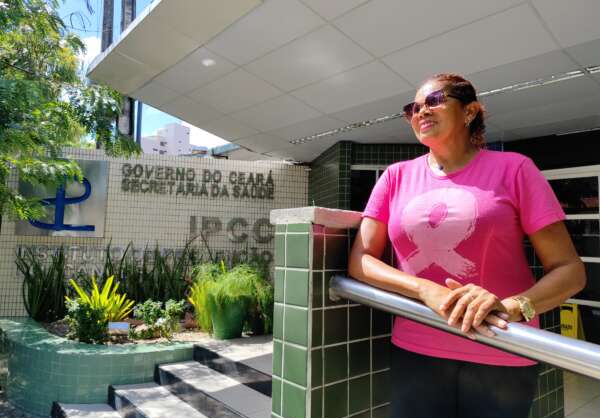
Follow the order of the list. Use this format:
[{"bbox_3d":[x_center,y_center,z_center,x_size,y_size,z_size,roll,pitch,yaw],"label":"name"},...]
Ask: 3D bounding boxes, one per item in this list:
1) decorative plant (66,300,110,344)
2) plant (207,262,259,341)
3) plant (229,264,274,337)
[{"bbox_3d":[-2.412,1.271,4.700,0.480,0.460,0.460,3,-5,-27],"label":"decorative plant"},{"bbox_3d":[-0.792,1.085,4.880,0.600,0.820,0.580,2,-5,-9],"label":"plant"},{"bbox_3d":[-0.581,1.131,5.200,0.600,0.840,0.580,2,-4,-6],"label":"plant"}]

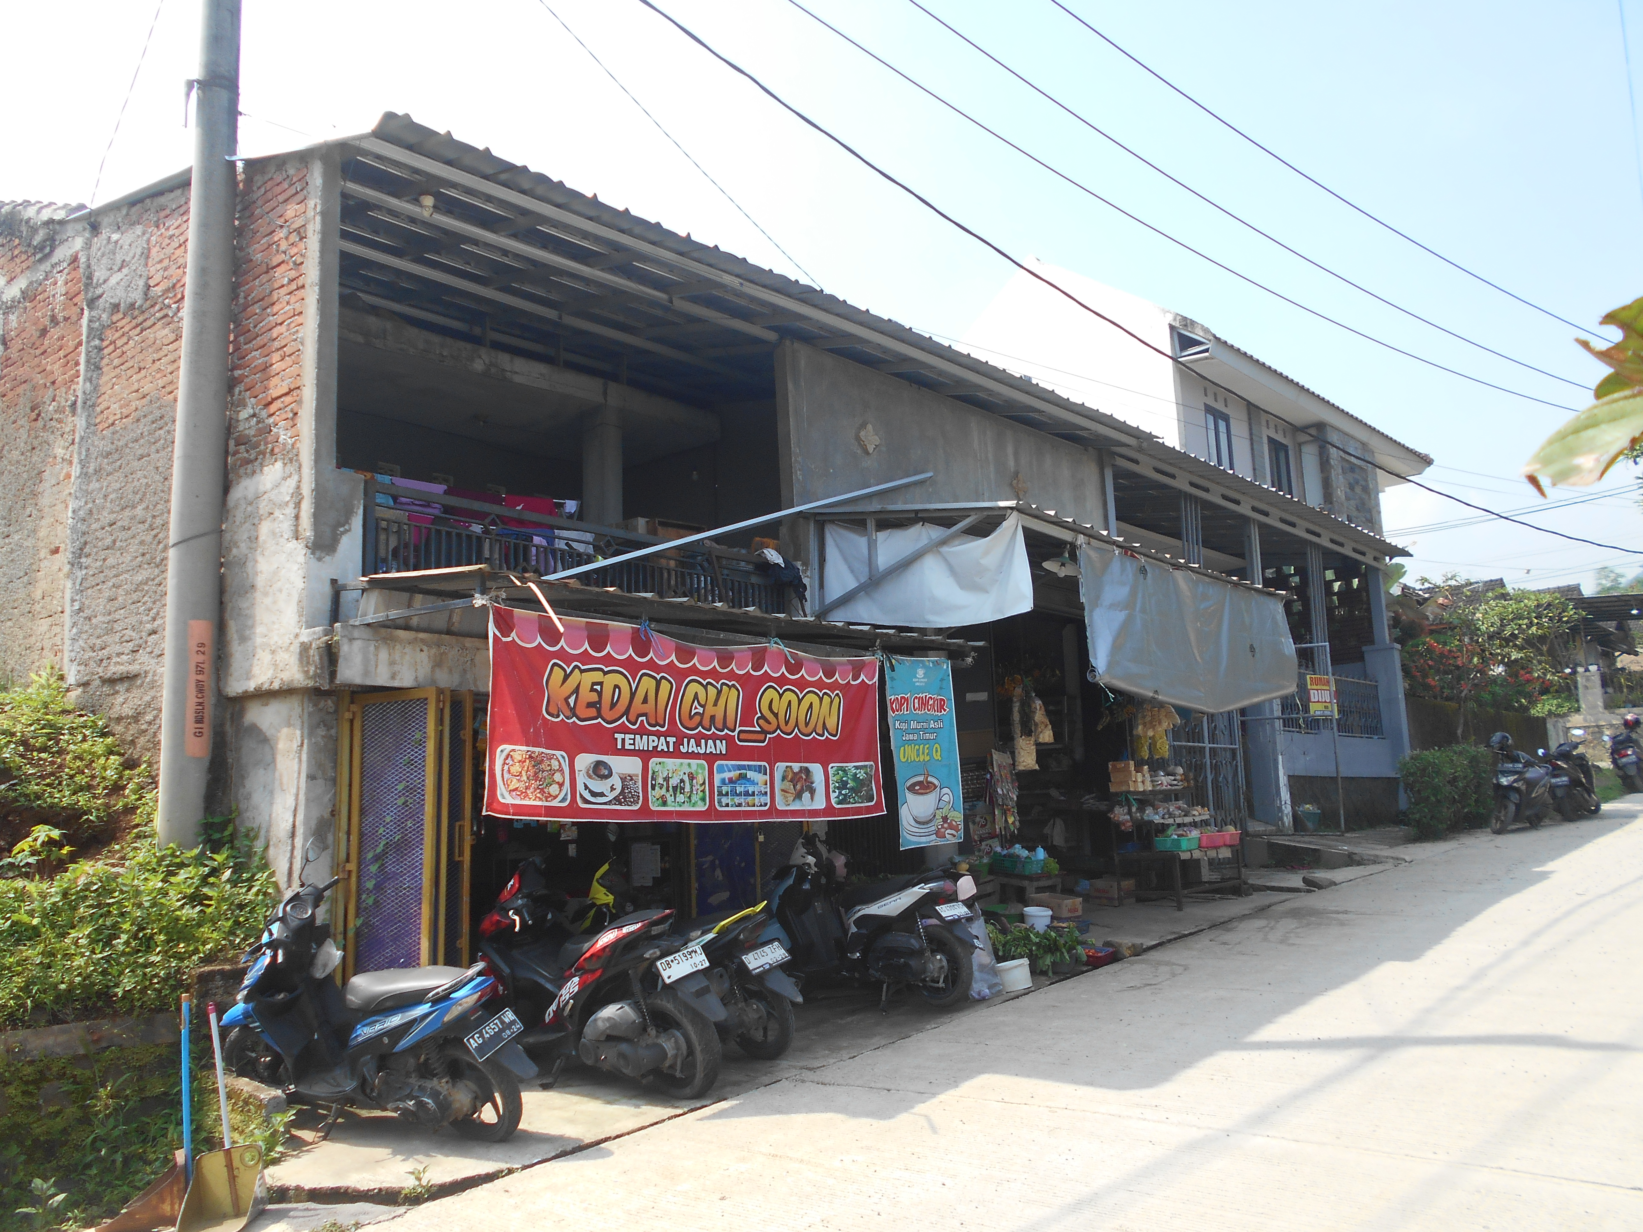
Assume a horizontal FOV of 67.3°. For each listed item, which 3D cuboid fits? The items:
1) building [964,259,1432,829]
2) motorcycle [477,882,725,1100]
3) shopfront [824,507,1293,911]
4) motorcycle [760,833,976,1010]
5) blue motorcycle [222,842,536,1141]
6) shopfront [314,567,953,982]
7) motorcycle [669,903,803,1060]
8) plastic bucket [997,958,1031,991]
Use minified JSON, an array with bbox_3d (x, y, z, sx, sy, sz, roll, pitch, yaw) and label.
[{"bbox_3d":[5.727,-0.892,20.048,6.000,8.500,9.800,-10,-13,42],"label":"building"},{"bbox_3d":[-1.171,1.935,6.638,1.950,1.120,0.710,-11,-13,43],"label":"motorcycle"},{"bbox_3d":[2.188,1.163,11.276,2.600,3.150,4.700,-10,-13,42],"label":"shopfront"},{"bbox_3d":[0.279,1.990,8.250,1.880,1.130,0.690,-10,-12,39],"label":"motorcycle"},{"bbox_3d":[-2.112,1.844,5.924,1.880,1.170,0.700,-6,-10,26],"label":"blue motorcycle"},{"bbox_3d":[-0.950,1.331,7.997,2.100,2.600,4.100,-10,-13,42],"label":"shopfront"},{"bbox_3d":[-0.809,1.978,7.234,1.880,1.100,0.690,-10,-12,40],"label":"motorcycle"},{"bbox_3d":[1.298,2.395,8.306,0.225,0.205,0.225,-2,-9,0],"label":"plastic bucket"}]

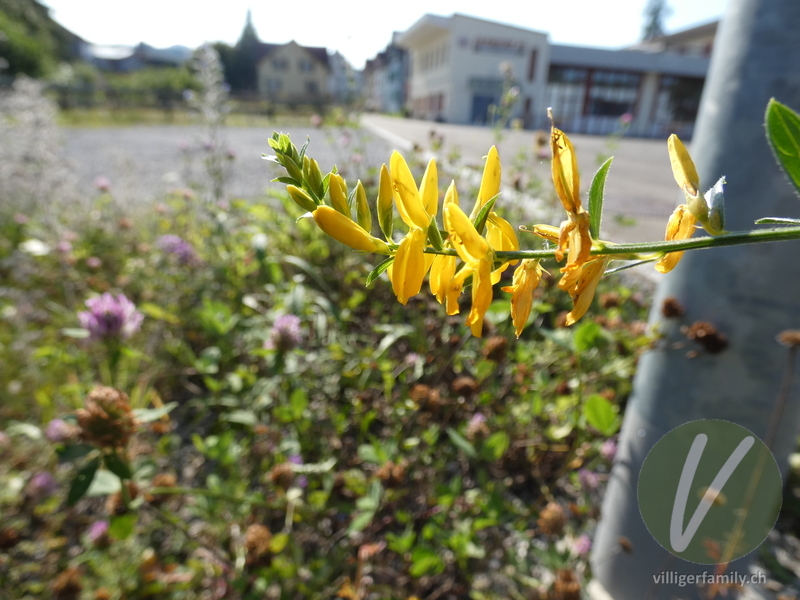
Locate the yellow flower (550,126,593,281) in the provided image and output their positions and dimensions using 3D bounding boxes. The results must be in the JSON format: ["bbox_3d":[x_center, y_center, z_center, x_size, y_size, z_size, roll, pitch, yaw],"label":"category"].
[{"bbox_3d":[0.025,-0.014,0.068,0.006,0.023,0.007,5,10,30],"label":"yellow flower"}]

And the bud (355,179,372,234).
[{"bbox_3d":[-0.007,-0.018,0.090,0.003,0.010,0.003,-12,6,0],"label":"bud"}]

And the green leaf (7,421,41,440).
[{"bbox_3d":[-0.179,0.062,0.220,0.017,0.006,0.010,8,23,17],"label":"green leaf"}]

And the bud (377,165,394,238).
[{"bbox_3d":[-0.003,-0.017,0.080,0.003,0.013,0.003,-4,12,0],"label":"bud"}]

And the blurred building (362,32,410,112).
[{"bbox_3d":[-1.233,-29.403,60.000,10.000,10.500,18.000,-2,23,-6],"label":"blurred building"}]

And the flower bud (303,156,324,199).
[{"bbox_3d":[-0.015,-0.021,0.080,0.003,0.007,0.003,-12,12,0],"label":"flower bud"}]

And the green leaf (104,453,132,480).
[{"bbox_3d":[-0.140,0.083,0.230,0.013,0.015,0.008,0,23,0],"label":"green leaf"}]

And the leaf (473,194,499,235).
[{"bbox_3d":[0.017,-0.017,0.090,0.002,0.009,0.003,29,0,0],"label":"leaf"}]

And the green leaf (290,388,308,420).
[{"bbox_3d":[-0.070,0.072,0.320,0.013,0.022,0.008,0,23,0],"label":"green leaf"}]

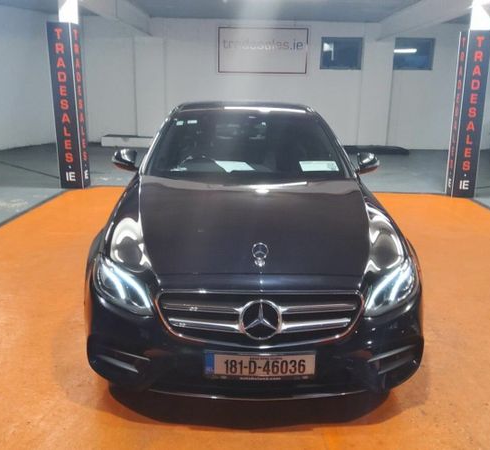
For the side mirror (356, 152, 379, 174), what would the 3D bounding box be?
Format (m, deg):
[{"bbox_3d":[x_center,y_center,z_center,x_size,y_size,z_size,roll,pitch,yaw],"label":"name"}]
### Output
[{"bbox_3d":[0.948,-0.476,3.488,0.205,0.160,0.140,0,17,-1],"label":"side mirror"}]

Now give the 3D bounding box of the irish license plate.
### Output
[{"bbox_3d":[0.068,0.656,2.112,0.530,0.130,0.030,0,17,-1],"label":"irish license plate"}]

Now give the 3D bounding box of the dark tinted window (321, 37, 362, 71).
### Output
[{"bbox_3d":[2.580,-4.564,12.011,1.092,0.808,0.100,1,17,2],"label":"dark tinted window"}]

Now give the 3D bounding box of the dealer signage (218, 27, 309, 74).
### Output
[{"bbox_3d":[0.484,-4.655,12.069,2.399,1.145,0.050,1,17,2],"label":"dealer signage"}]

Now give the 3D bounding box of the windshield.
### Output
[{"bbox_3d":[0.040,-0.647,3.512,1.440,0.460,0.880,0,17,-1],"label":"windshield"}]

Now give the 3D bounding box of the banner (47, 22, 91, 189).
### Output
[{"bbox_3d":[-2.768,-1.836,7.157,0.341,2.494,0.341,1,17,2],"label":"banner"}]

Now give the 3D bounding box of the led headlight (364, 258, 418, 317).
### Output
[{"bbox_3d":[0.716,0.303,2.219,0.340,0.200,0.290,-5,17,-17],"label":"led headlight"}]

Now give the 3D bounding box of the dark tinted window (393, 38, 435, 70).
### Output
[{"bbox_3d":[4.470,-4.502,11.909,1.020,0.800,0.100,0,17,0],"label":"dark tinted window"}]

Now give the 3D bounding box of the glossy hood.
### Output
[{"bbox_3d":[0.055,-0.024,2.655,1.450,0.280,1.220,0,17,-1],"label":"glossy hood"}]

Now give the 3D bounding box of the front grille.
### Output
[{"bbox_3d":[0.072,0.447,2.128,0.970,0.270,0.150,0,17,-1],"label":"front grille"}]

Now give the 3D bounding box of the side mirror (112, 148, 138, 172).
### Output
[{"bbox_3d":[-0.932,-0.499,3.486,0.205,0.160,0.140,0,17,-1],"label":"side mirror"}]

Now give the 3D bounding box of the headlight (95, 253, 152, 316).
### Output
[{"bbox_3d":[-0.615,0.284,2.288,0.370,0.240,0.400,2,17,8],"label":"headlight"}]

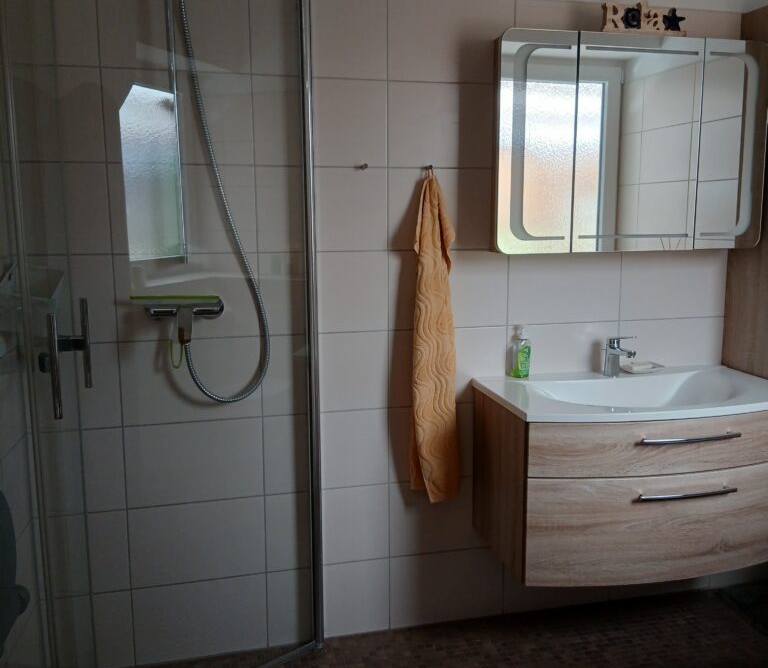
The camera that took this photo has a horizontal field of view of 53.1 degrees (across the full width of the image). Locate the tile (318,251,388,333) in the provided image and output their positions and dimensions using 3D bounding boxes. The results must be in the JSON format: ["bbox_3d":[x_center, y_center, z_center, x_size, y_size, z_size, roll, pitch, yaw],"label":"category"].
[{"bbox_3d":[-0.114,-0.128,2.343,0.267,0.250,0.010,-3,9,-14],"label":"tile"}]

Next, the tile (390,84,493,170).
[{"bbox_3d":[0.207,-0.636,2.347,0.400,0.250,0.010,-3,9,-14],"label":"tile"}]

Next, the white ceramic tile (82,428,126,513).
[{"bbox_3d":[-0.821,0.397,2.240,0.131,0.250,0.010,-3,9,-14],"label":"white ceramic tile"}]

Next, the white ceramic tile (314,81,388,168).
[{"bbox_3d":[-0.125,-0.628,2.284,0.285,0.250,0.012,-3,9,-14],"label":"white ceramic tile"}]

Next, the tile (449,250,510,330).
[{"bbox_3d":[0.209,-0.144,2.446,0.400,0.250,0.010,-3,9,-14],"label":"tile"}]

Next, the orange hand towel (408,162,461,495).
[{"bbox_3d":[0.153,0.023,2.403,0.148,1.040,0.090,-3,9,-14],"label":"orange hand towel"}]

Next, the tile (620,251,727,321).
[{"bbox_3d":[0.995,-0.180,2.645,0.400,0.250,0.010,-3,9,-14],"label":"tile"}]

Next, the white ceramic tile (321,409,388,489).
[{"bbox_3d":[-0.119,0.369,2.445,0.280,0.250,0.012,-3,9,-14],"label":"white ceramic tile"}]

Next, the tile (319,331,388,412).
[{"bbox_3d":[-0.180,0.122,2.387,0.400,0.250,0.010,-3,9,-14],"label":"tile"}]

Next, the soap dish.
[{"bbox_3d":[0.862,0.118,2.591,0.120,0.025,0.090,-3,9,-14],"label":"soap dish"}]

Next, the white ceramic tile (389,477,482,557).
[{"bbox_3d":[0.204,0.598,2.542,0.385,0.250,0.010,-3,9,-14],"label":"white ceramic tile"}]

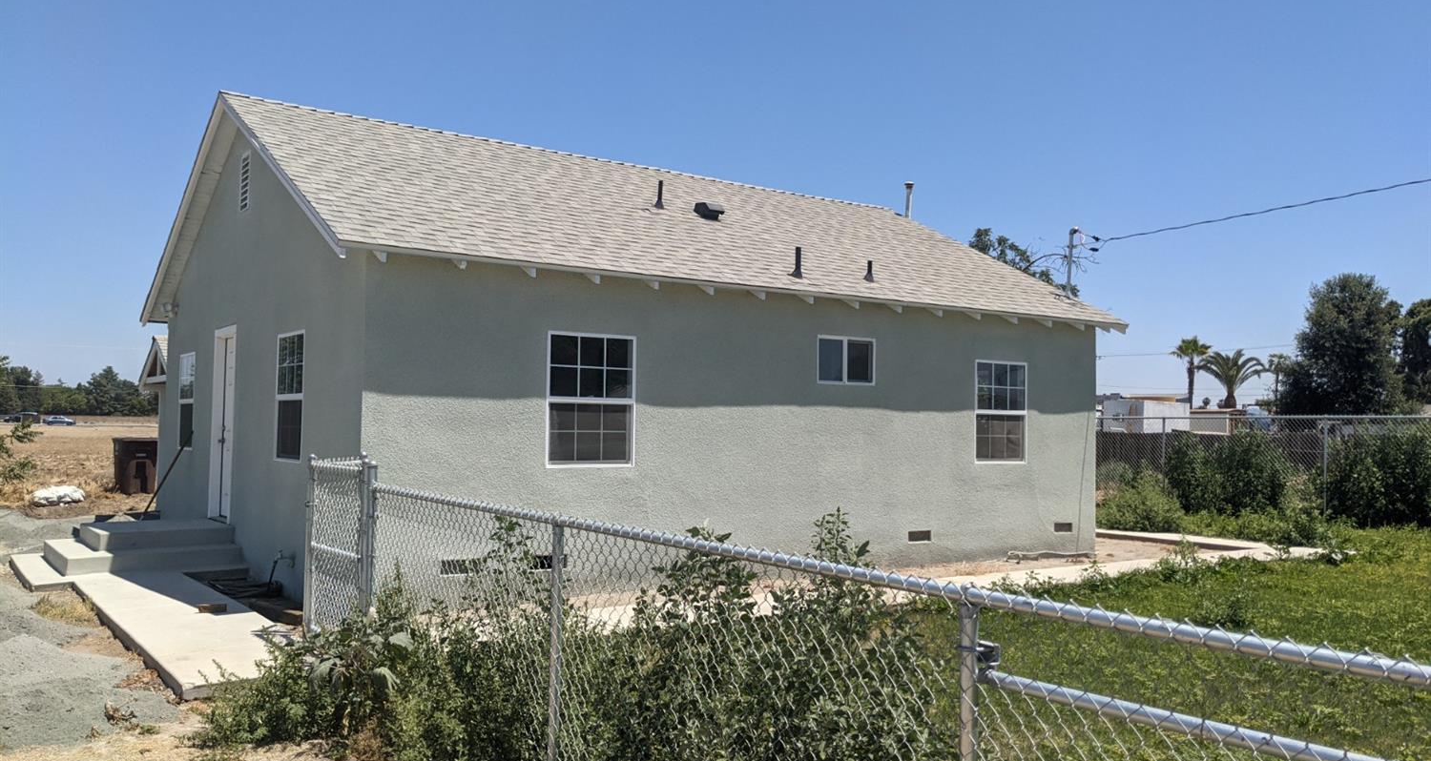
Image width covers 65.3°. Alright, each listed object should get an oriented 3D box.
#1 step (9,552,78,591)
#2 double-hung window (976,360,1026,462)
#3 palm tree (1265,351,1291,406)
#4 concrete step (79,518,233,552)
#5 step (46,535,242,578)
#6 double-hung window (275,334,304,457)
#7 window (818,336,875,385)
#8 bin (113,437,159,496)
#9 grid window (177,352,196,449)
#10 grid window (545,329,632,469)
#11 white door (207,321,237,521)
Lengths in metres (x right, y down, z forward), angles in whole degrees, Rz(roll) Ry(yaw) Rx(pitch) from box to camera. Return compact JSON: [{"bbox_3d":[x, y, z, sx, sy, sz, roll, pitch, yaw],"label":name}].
[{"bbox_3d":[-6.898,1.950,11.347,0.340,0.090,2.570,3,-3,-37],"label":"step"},{"bbox_3d":[3.513,0.397,13.724,0.950,1.235,0.090,3,-3,-37],"label":"double-hung window"},{"bbox_3d":[53.123,2.075,105.120,2.800,9.300,2.800,0,-3,27],"label":"palm tree"},{"bbox_3d":[-5.998,1.650,11.984,1.280,0.190,1.250,3,-3,-37],"label":"concrete step"},{"bbox_3d":[-6.122,1.837,11.879,1.590,0.195,1.900,3,-3,-37],"label":"step"},{"bbox_3d":[-4.005,0.157,10.512,0.090,1.218,0.830,3,-3,-37],"label":"double-hung window"},{"bbox_3d":[1.433,-0.210,12.172,0.862,0.512,0.080,3,-3,-37],"label":"window"},{"bbox_3d":[-11.908,1.748,22.918,0.710,1.150,0.840,3,-3,-39],"label":"bin"},{"bbox_3d":[-6.598,0.265,13.948,0.090,1.190,0.805,3,-3,-37],"label":"grid window"},{"bbox_3d":[-1.130,0.188,10.228,0.927,1.217,0.090,3,-3,-37],"label":"grid window"},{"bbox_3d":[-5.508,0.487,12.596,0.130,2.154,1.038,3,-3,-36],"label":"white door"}]

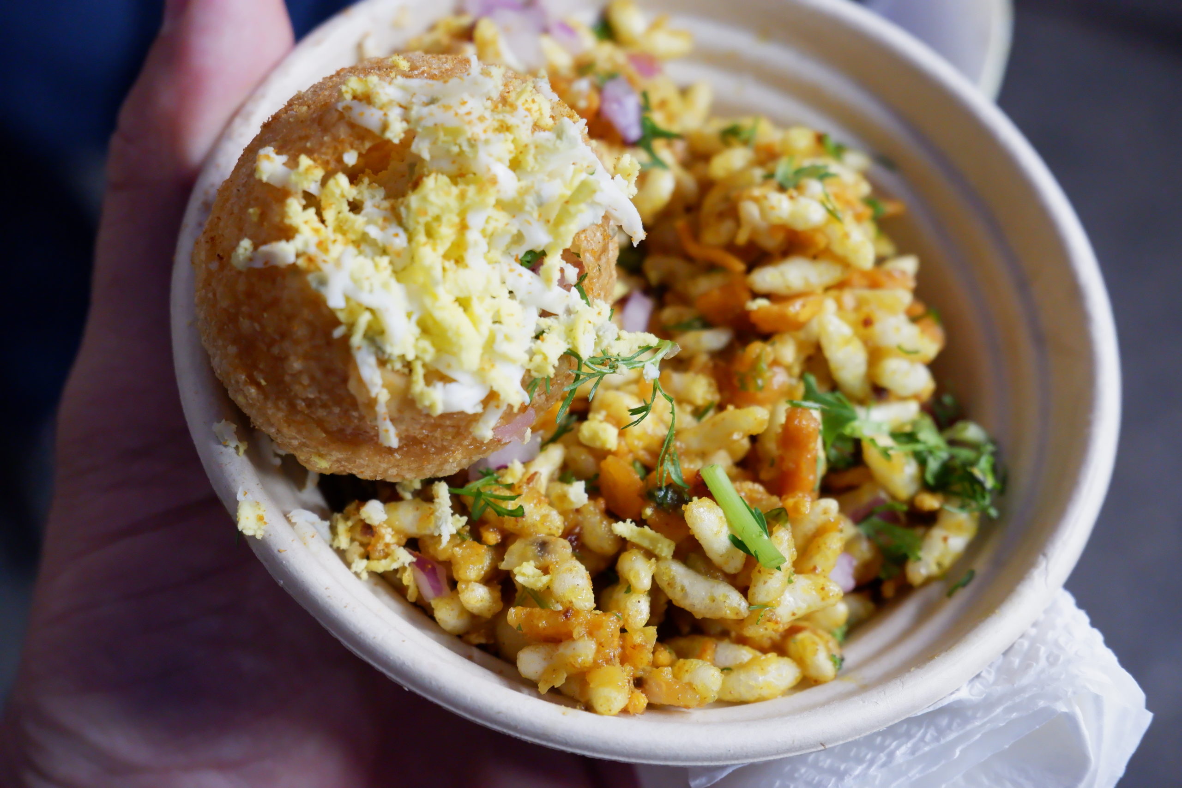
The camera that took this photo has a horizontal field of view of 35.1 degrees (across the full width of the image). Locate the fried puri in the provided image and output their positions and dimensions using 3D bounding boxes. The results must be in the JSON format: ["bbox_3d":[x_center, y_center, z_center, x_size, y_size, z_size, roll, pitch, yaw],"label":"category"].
[{"bbox_3d":[-0.022,-0.015,0.226,0.051,0.047,0.051,0,71,-13],"label":"fried puri"}]

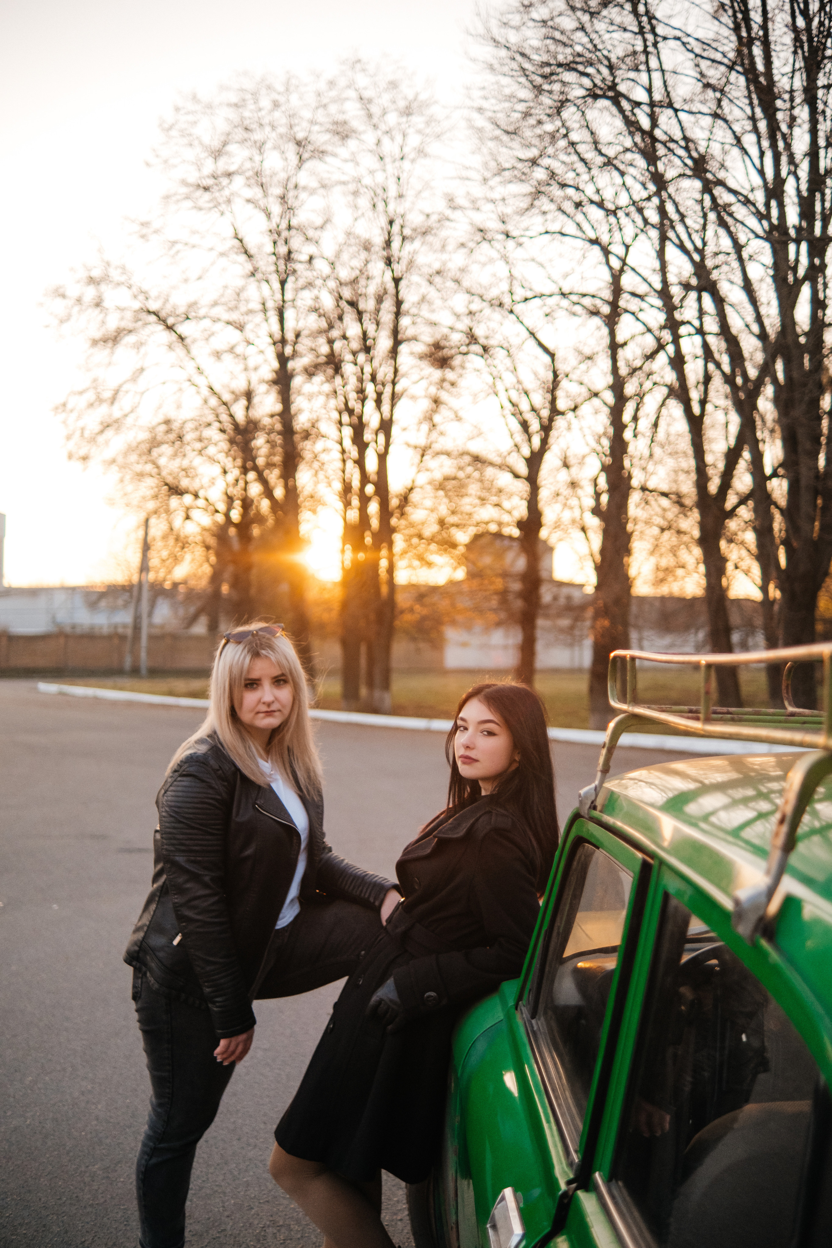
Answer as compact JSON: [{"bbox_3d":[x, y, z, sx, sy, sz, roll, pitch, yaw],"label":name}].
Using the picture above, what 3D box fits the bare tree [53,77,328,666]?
[{"bbox_3d":[-5.850,-6.114,31.500,7.100,16.100,6.800,0,-1,0],"label":"bare tree"}]

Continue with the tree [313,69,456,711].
[{"bbox_3d":[-0.689,-5.158,26.800,3.200,14.200,3.400,0,-1,0],"label":"tree"}]

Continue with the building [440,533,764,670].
[{"bbox_3d":[11.092,-1.379,73.000,18.500,8.000,12.000,0,-1,7],"label":"building"}]

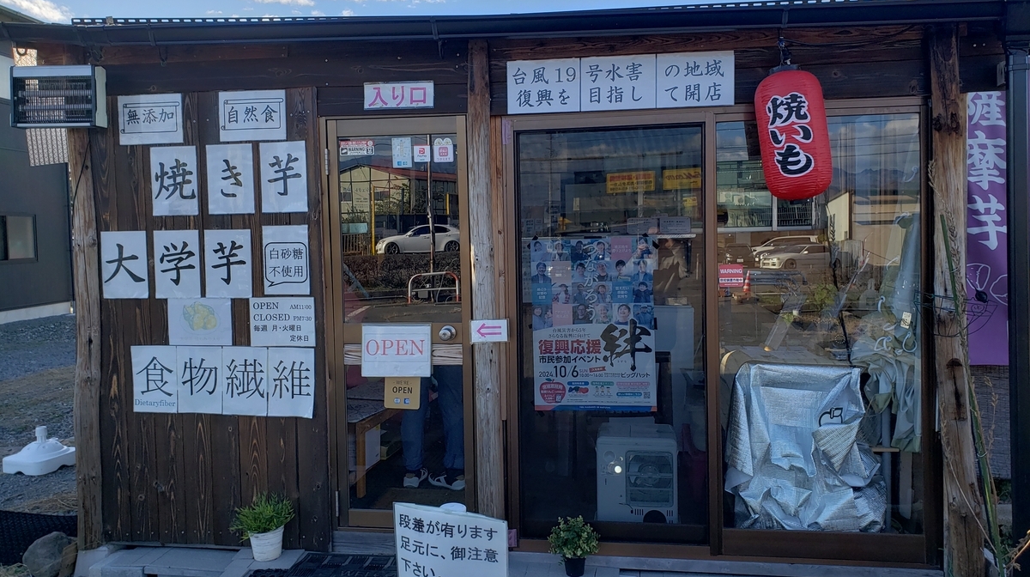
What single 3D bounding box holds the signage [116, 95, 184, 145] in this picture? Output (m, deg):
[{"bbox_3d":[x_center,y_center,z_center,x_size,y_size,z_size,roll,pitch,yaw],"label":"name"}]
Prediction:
[{"bbox_3d":[-1.615,-0.749,3.430,0.301,0.212,0.005,-1,1,8],"label":"signage"}]

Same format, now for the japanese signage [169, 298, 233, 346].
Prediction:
[{"bbox_3d":[-1.394,0.150,3.419,0.300,0.212,0.010,0,3,8],"label":"japanese signage"}]

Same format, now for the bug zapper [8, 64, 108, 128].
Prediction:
[{"bbox_3d":[-2.003,-0.841,3.405,0.390,0.253,0.085,-3,1,4],"label":"bug zapper"}]

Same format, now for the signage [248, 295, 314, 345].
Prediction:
[{"bbox_3d":[-1.013,0.148,3.366,0.300,0.212,0.010,-1,2,8],"label":"signage"}]

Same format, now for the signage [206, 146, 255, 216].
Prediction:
[{"bbox_3d":[-1.245,-0.476,3.387,0.212,0.301,0.005,-1,1,8],"label":"signage"}]

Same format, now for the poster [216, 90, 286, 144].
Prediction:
[{"bbox_3d":[-1.135,-0.746,3.343,0.300,0.212,0.010,0,2,8],"label":"poster"}]

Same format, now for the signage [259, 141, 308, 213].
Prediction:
[{"bbox_3d":[-1.002,-0.481,3.353,0.212,0.301,0.005,-1,1,8],"label":"signage"}]

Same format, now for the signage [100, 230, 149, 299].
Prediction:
[{"bbox_3d":[-1.744,-0.104,3.455,0.212,0.300,0.010,-1,2,8],"label":"signage"}]

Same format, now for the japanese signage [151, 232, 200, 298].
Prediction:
[{"bbox_3d":[-1.495,-0.106,3.421,0.212,0.300,0.010,-1,2,8],"label":"japanese signage"}]

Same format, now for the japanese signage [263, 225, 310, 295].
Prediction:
[{"bbox_3d":[-0.992,-0.122,3.352,0.212,0.300,0.010,-1,2,8],"label":"japanese signage"}]

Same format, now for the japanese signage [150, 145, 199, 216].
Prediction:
[{"bbox_3d":[-1.501,-0.471,3.406,0.212,0.300,0.010,-1,2,8],"label":"japanese signage"}]

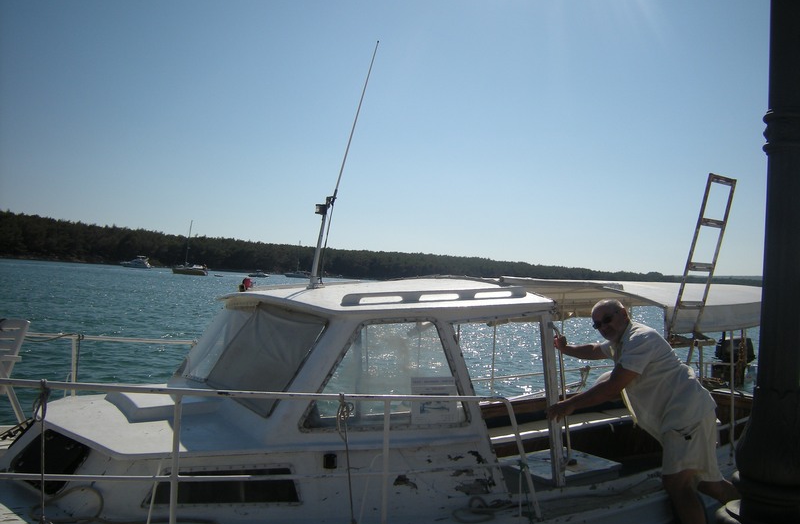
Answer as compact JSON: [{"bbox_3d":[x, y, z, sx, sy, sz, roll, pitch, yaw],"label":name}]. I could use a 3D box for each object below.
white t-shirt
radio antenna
[{"bbox_3d":[1.469,0.663,3.650,0.380,0.680,0.500,-28,-2,4],"label":"white t-shirt"},{"bbox_3d":[-0.376,-0.672,4.338,0.180,1.727,0.110,16,-5,-21],"label":"radio antenna"}]

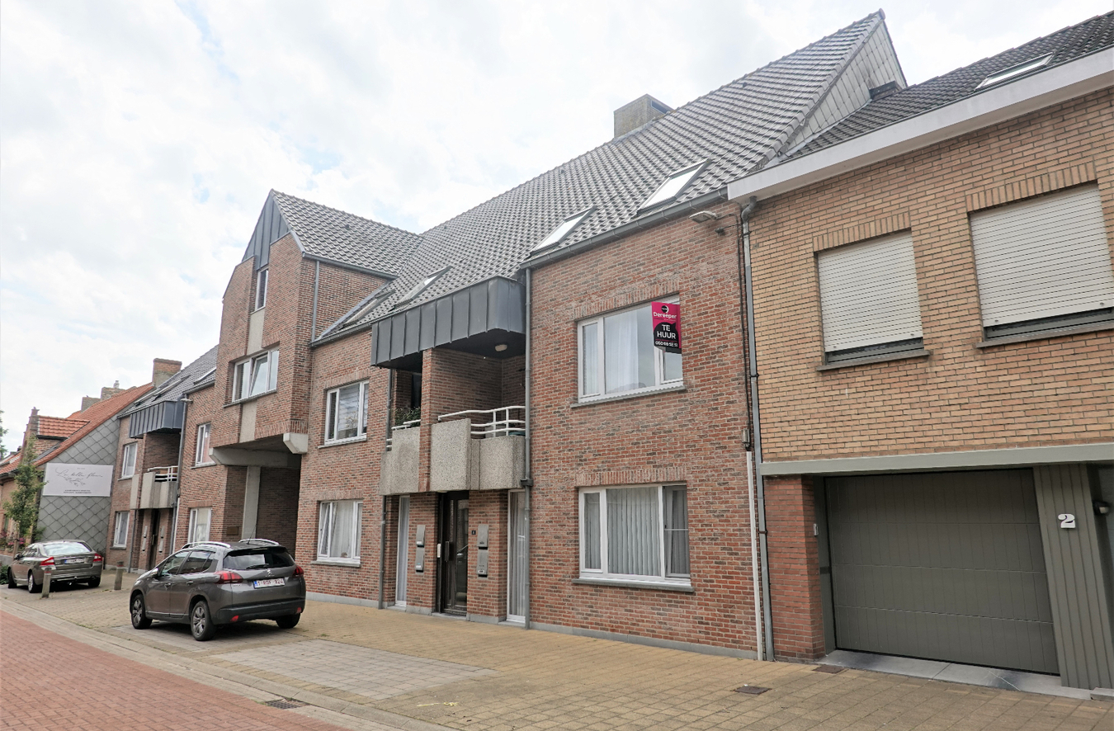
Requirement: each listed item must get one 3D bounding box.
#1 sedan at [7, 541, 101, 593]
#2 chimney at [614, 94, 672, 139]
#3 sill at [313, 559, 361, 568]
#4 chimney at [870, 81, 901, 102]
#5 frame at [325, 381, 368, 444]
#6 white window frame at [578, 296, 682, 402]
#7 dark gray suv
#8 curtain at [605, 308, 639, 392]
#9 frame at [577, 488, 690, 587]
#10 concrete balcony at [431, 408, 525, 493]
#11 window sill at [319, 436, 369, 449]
[{"bbox_3d":[-16.339,6.500,24.209,4.850,1.480,1.880,-12,-16,43],"label":"sedan"},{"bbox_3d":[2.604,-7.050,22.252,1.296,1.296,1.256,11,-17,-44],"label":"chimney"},{"bbox_3d":[-5.173,4.667,17.466,0.160,0.060,2.293,11,-17,-44],"label":"sill"},{"bbox_3d":[6.950,-5.692,15.639,0.449,0.399,0.528,11,-17,-44],"label":"chimney"},{"bbox_3d":[-5.116,1.195,18.258,0.080,1.426,2.203,11,-17,-44],"label":"frame"},{"bbox_3d":[1.184,-0.203,12.066,0.080,1.446,2.223,11,-17,-44],"label":"white window frame"},{"bbox_3d":[-6.290,4.040,13.712,4.160,1.550,1.770,-11,-16,40],"label":"dark gray suv"},{"bbox_3d":[1.090,-0.217,12.412,0.100,1.396,0.738,11,-17,-44],"label":"curtain"},{"bbox_3d":[1.183,2.594,11.499,0.080,1.461,2.243,11,-17,-44],"label":"frame"},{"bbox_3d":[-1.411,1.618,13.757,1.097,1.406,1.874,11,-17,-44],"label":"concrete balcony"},{"bbox_3d":[-5.206,1.914,18.060,0.160,0.060,2.333,11,-17,-44],"label":"window sill"}]

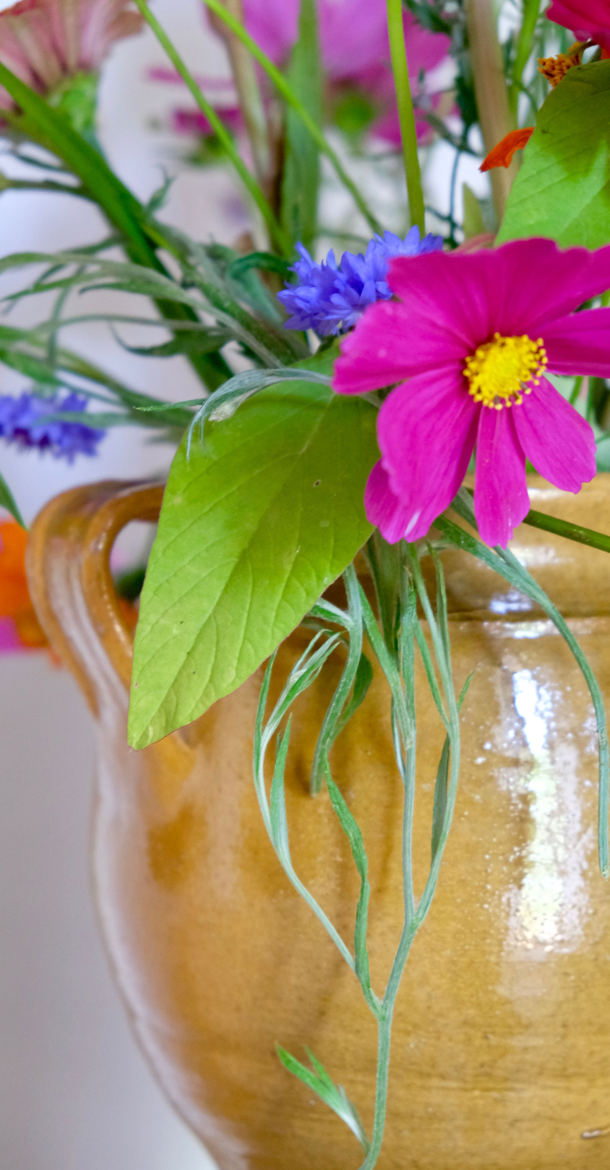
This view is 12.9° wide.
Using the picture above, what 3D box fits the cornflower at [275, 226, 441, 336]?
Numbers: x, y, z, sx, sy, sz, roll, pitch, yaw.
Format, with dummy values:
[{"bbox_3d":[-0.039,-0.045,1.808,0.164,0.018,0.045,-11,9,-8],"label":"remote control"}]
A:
[{"bbox_3d":[0.014,-0.072,0.645,0.041,0.024,0.038,-13,16,12],"label":"cornflower"}]

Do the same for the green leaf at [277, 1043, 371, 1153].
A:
[{"bbox_3d":[0.005,0.123,0.650,0.008,0.033,0.009,-37,12,0],"label":"green leaf"}]

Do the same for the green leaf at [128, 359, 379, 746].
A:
[{"bbox_3d":[-0.014,-0.010,0.641,0.050,0.112,0.014,29,-17,5],"label":"green leaf"}]

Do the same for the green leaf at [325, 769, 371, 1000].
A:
[{"bbox_3d":[0.012,0.072,0.650,0.008,0.056,0.007,-10,-2,0],"label":"green leaf"}]

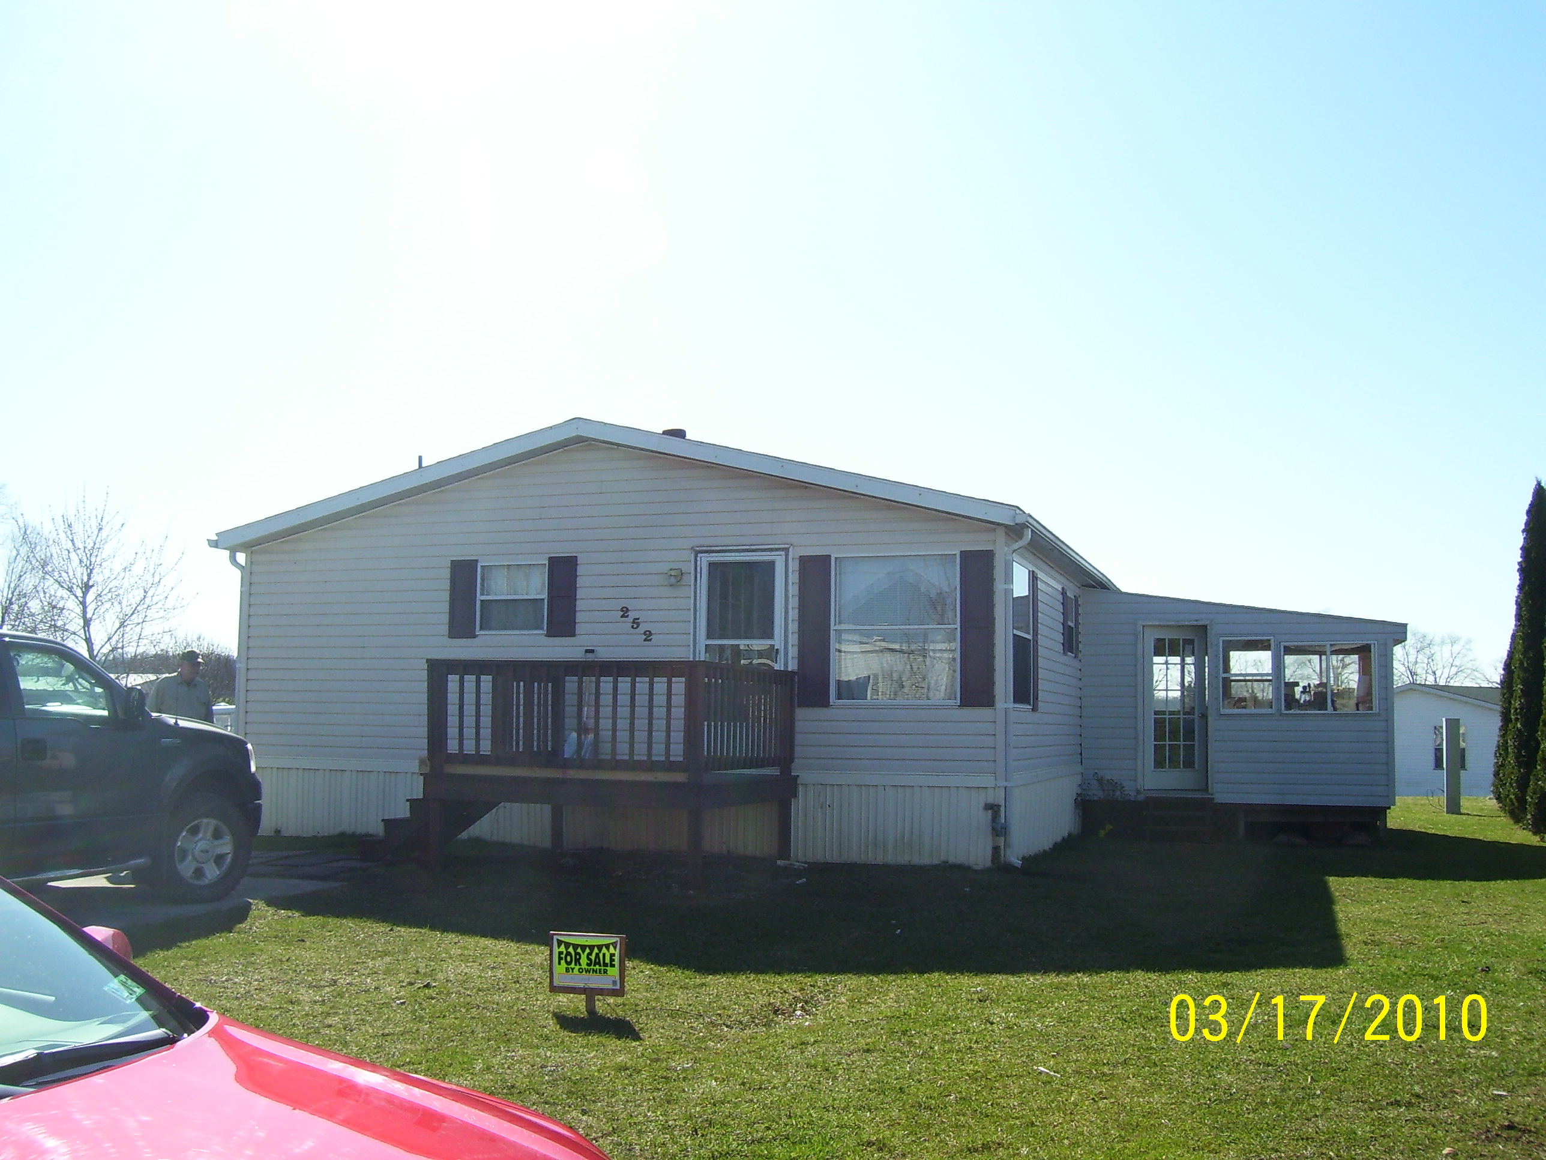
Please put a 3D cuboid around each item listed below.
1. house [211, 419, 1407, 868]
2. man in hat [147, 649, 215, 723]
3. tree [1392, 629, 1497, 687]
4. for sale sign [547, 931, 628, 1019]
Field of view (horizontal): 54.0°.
[{"bbox_3d":[1.725,1.117,20.460,12.500,4.250,13.000,-1,-6,18],"label":"house"},{"bbox_3d":[-5.075,1.510,12.908,0.350,1.820,0.520,-5,-8,43],"label":"man in hat"},{"bbox_3d":[39.557,7.376,89.549,6.600,9.000,6.600,1,-6,0],"label":"tree"},{"bbox_3d":[-0.932,1.983,7.625,0.400,0.420,0.050,-1,-6,13],"label":"for sale sign"}]

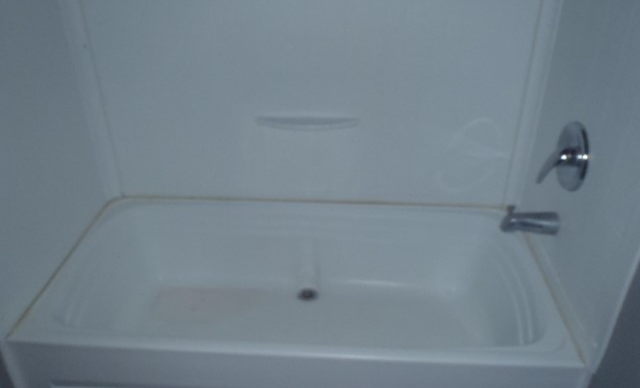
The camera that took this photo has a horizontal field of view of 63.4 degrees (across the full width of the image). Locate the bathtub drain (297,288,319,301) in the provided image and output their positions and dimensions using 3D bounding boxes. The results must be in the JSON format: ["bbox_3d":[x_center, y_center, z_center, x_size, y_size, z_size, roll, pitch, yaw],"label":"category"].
[{"bbox_3d":[-0.043,0.356,1.830,0.073,0.014,0.073,2,32,3],"label":"bathtub drain"}]

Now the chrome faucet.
[{"bbox_3d":[0.564,0.070,1.387,0.146,0.082,0.060,2,32,3],"label":"chrome faucet"}]

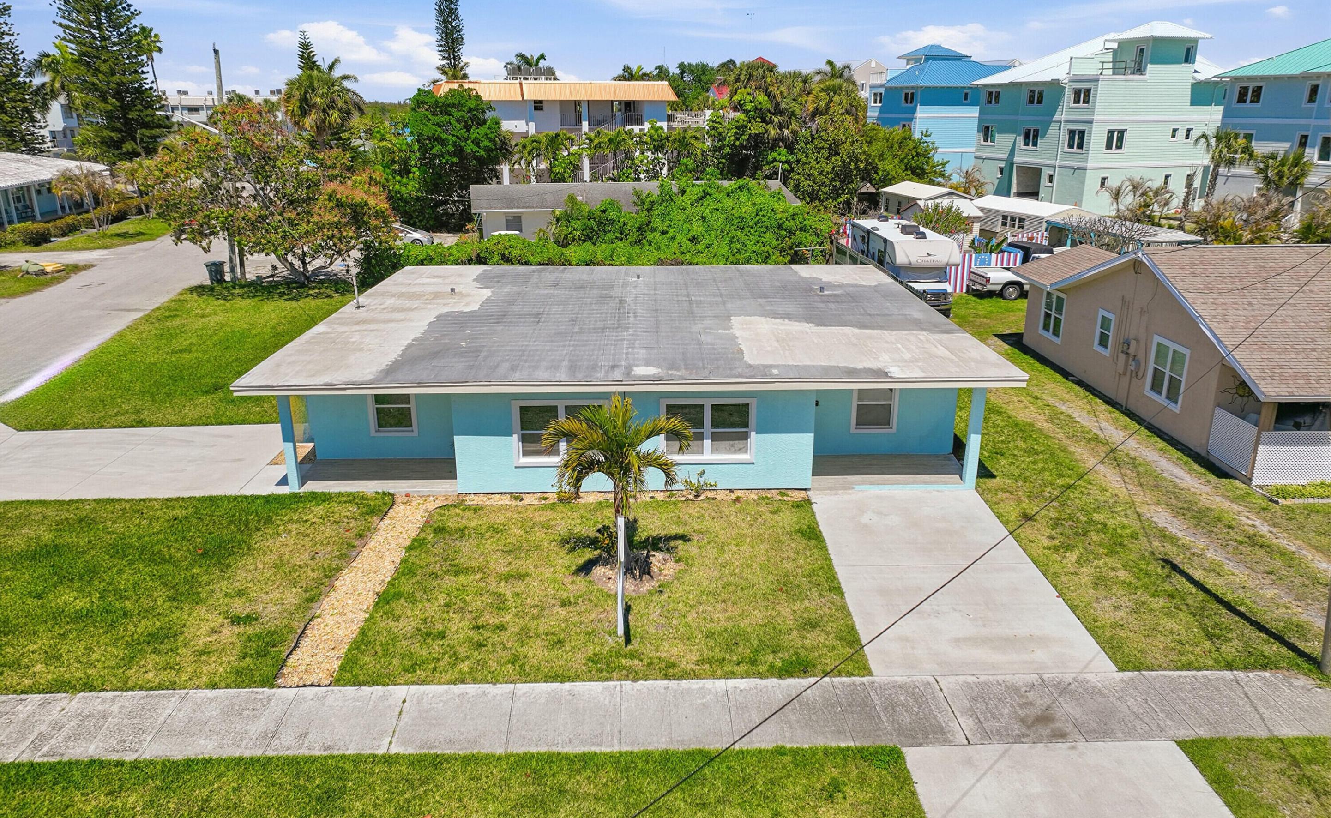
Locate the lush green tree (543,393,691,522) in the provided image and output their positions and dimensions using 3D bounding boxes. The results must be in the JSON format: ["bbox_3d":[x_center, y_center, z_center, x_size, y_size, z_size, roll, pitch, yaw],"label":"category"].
[{"bbox_3d":[-0.844,1.304,16.136,2.610,3.300,2.480,-1,18,-1],"label":"lush green tree"}]

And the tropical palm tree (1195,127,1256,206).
[{"bbox_3d":[44.548,-19.077,73.447,5.050,6.270,4.790,-1,18,-1],"label":"tropical palm tree"}]

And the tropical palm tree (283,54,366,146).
[{"bbox_3d":[-21.501,-16.808,59.143,5.210,11.080,4.950,-1,18,-1],"label":"tropical palm tree"}]

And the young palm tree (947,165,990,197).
[{"bbox_3d":[24.532,-18.015,74.800,3.570,3.490,3.390,-1,18,-1],"label":"young palm tree"}]

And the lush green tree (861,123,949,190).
[{"bbox_3d":[19.423,-19.793,75.125,7.230,6.680,6.500,-1,18,-1],"label":"lush green tree"}]

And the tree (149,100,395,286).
[{"bbox_3d":[-18.328,-10.034,42.819,10.970,8.330,10.090,-1,18,-1],"label":"tree"}]

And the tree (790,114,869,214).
[{"bbox_3d":[11.332,-16.639,64.347,5.530,7.410,4.980,-1,18,-1],"label":"tree"}]

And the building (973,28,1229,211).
[{"bbox_3d":[36.304,-24.775,78.171,13.500,14.200,14.300,-6,19,-18],"label":"building"}]

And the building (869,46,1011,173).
[{"bbox_3d":[29.073,-31.260,98.374,12.800,14.000,10.500,-6,19,-18],"label":"building"}]

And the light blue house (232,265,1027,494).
[{"bbox_3d":[-0.789,-1.451,25.446,16.000,2.750,13.700,-1,18,-1],"label":"light blue house"}]

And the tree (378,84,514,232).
[{"bbox_3d":[-14.850,-17.092,62.924,8.320,9.250,7.900,-1,18,-1],"label":"tree"}]

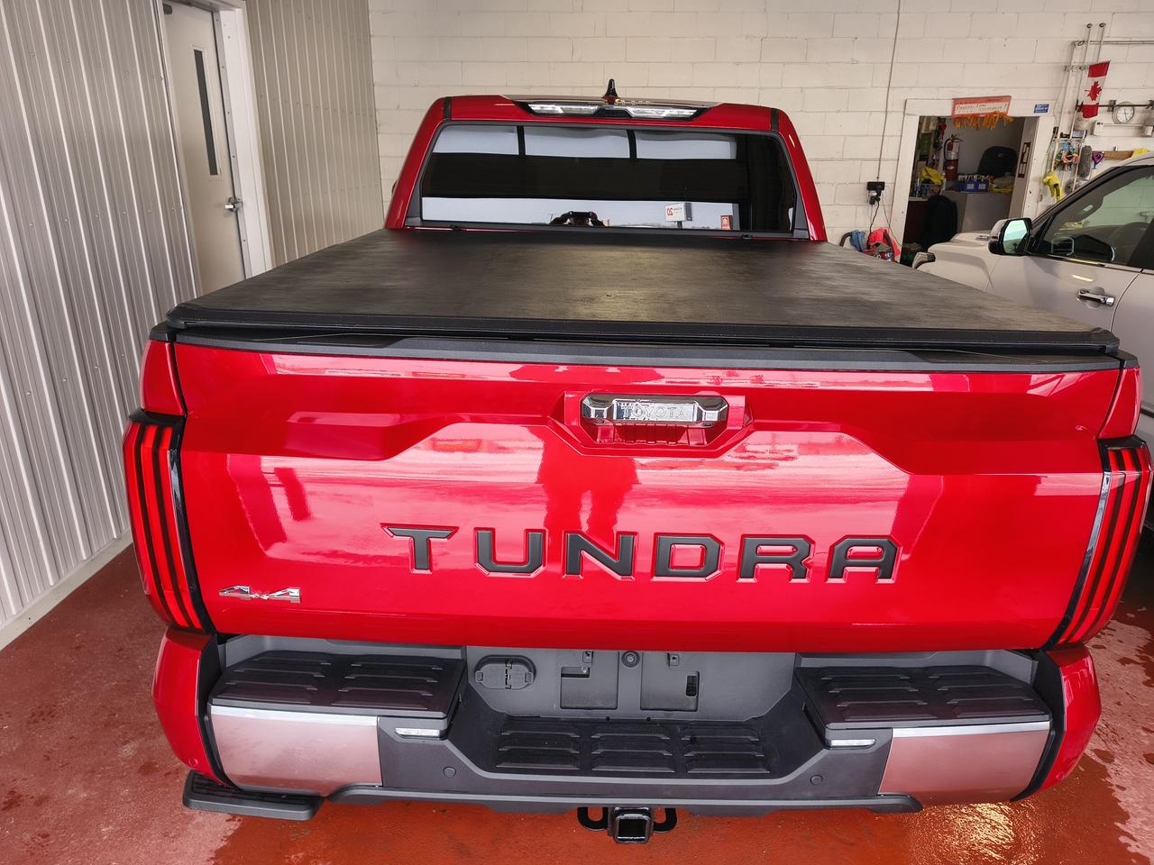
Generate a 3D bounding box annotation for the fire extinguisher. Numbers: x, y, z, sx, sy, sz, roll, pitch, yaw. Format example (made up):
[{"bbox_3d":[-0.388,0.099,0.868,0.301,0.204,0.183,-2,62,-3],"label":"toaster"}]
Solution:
[{"bbox_3d":[4.036,-2.960,8.600,0.155,0.480,0.140,1,20,1],"label":"fire extinguisher"}]

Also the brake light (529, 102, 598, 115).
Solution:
[{"bbox_3d":[-0.049,-1.237,3.068,0.265,0.042,0.050,1,19,-1],"label":"brake light"}]

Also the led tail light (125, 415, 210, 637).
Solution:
[{"bbox_3d":[-0.800,0.184,1.575,0.155,0.467,0.150,1,19,-1],"label":"led tail light"}]

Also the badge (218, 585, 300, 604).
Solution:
[{"bbox_3d":[-0.626,0.319,1.576,0.163,0.037,0.012,1,19,-1],"label":"badge"}]

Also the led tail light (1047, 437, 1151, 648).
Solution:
[{"bbox_3d":[1.043,0.231,1.605,0.155,0.467,0.150,1,19,-1],"label":"led tail light"}]

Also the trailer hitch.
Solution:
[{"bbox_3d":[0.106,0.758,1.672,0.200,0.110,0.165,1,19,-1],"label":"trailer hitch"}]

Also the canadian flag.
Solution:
[{"bbox_3d":[4.632,-3.065,7.150,0.185,0.465,0.050,1,20,1],"label":"canadian flag"}]

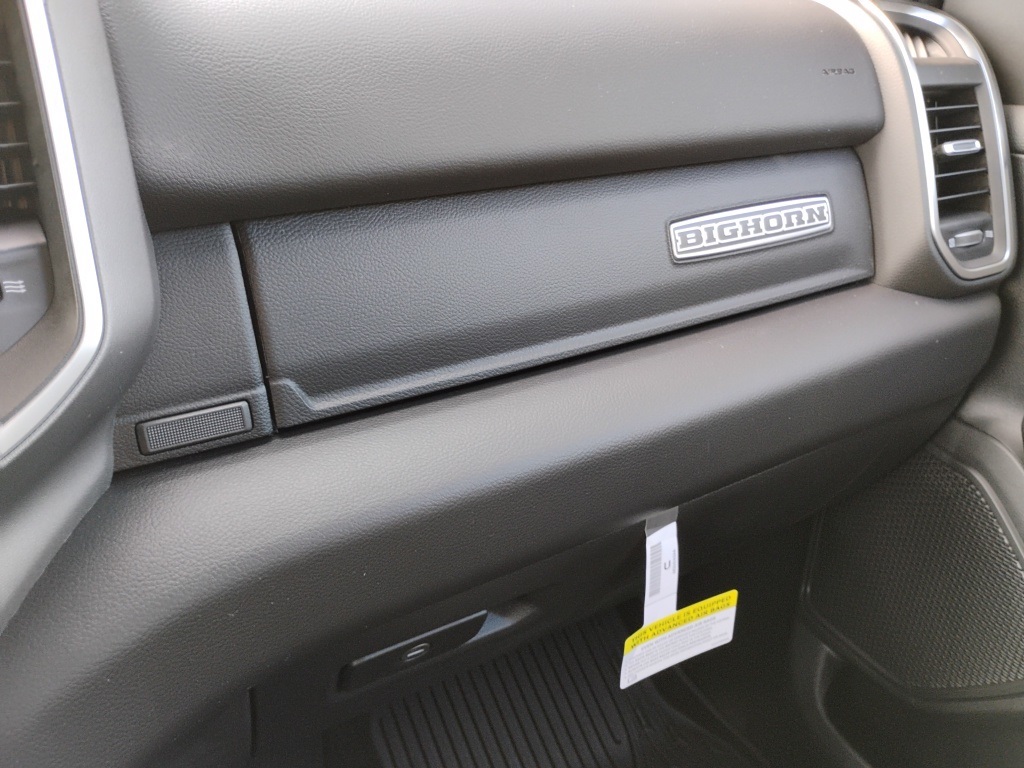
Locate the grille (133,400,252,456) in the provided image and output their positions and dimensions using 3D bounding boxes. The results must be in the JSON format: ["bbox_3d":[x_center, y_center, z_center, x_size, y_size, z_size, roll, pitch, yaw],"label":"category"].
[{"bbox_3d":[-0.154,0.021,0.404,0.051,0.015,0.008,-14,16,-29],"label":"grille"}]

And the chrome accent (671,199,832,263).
[{"bbox_3d":[0.180,-0.115,0.608,0.172,0.028,0.007,-15,12,-31],"label":"chrome accent"}]

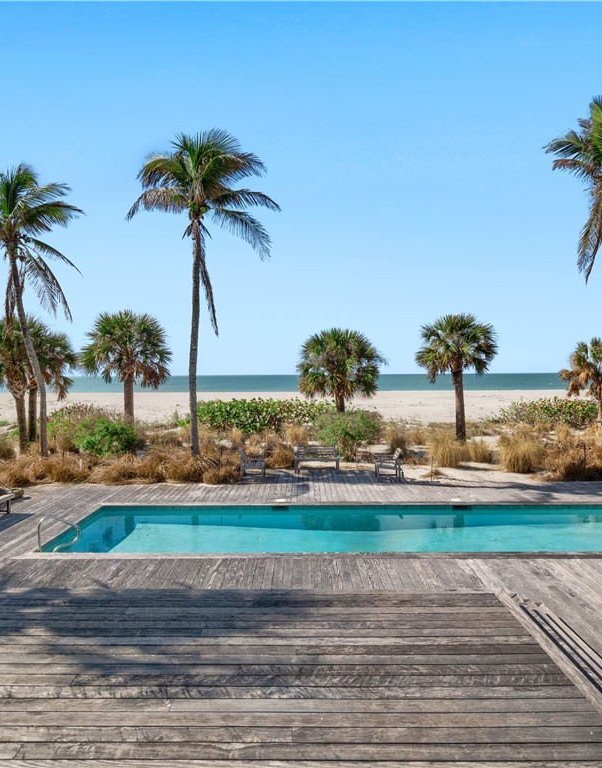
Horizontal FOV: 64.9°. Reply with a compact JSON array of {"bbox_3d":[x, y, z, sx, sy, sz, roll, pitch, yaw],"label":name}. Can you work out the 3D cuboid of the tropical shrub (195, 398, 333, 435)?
[{"bbox_3d":[-1.943,1.784,25.200,7.490,2.020,3.000,0,1,0],"label":"tropical shrub"}]

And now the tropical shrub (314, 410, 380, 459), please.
[{"bbox_3d":[1.655,1.771,17.139,2.400,1.750,2.200,0,1,0],"label":"tropical shrub"}]

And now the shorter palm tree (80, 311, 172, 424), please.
[{"bbox_3d":[-7.898,-0.383,21.300,4.140,5.850,4.000,0,1,0],"label":"shorter palm tree"}]

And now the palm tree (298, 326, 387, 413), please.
[{"bbox_3d":[1.908,-0.047,22.300,4.150,5.140,3.900,0,1,0],"label":"palm tree"}]

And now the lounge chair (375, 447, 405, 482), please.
[{"bbox_3d":[2.500,2.272,13.448,0.700,0.880,0.610,0,1,0],"label":"lounge chair"}]

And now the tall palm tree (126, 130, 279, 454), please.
[{"bbox_3d":[-3.829,-3.518,18.400,5.990,12.670,5.800,0,1,0],"label":"tall palm tree"}]

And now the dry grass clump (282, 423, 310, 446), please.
[{"bbox_3d":[-0.239,2.173,20.550,1.213,1.005,1.150,0,1,0],"label":"dry grass clump"}]

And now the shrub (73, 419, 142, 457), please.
[{"bbox_3d":[-7.483,1.973,18.442,2.650,1.450,2.200,0,1,0],"label":"shrub"}]

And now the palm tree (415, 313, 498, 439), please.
[{"bbox_3d":[6.998,-0.225,21.300,3.690,5.810,3.600,0,1,0],"label":"palm tree"}]

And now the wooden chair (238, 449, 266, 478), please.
[{"bbox_3d":[-1.380,2.305,13.698,0.710,0.870,0.610,0,1,0],"label":"wooden chair"}]

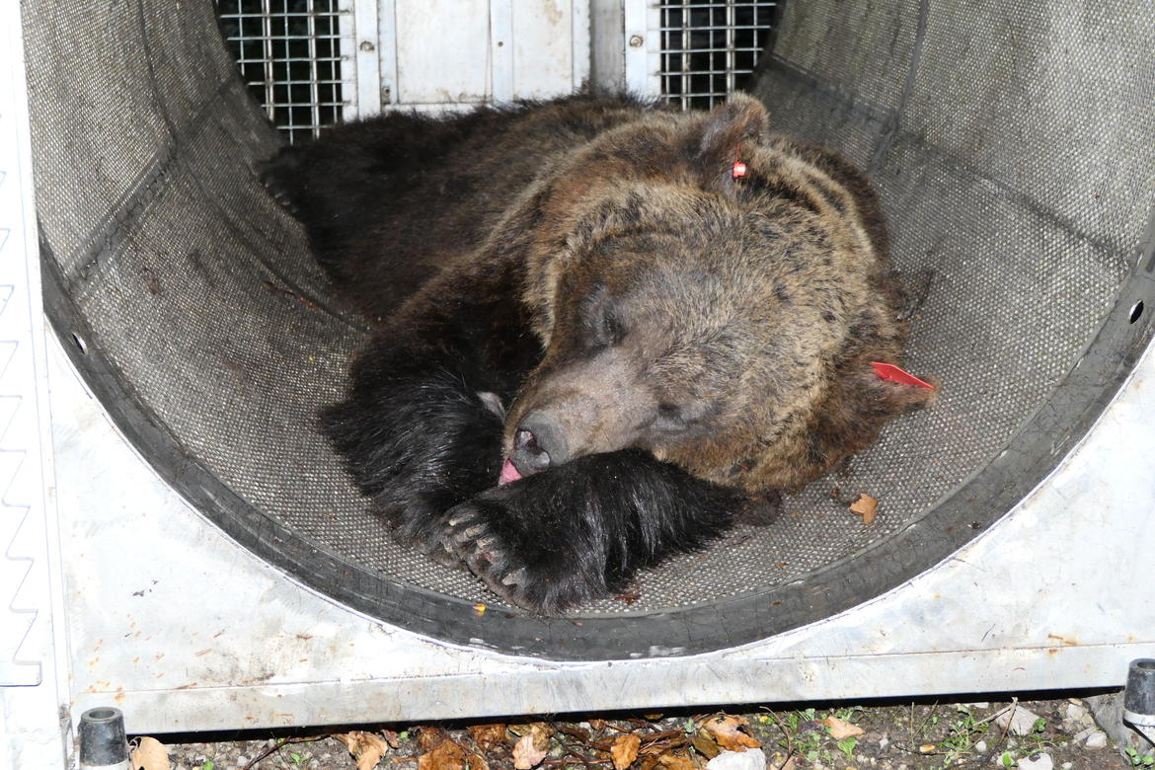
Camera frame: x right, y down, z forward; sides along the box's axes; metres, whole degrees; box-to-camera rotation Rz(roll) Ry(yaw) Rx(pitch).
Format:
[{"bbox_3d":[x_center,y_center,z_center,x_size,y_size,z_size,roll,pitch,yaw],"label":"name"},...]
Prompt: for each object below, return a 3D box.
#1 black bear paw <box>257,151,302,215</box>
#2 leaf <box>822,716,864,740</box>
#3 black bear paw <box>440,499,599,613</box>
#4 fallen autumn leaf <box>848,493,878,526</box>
[{"bbox_3d":[-0.449,-0.309,3.240,0.092,0.058,0.090,37,19,15],"label":"black bear paw"},{"bbox_3d":[0.250,0.324,2.000,0.036,0.014,0.042,-7,20,-18],"label":"leaf"},{"bbox_3d":[-0.051,0.153,1.947,0.125,0.060,0.112,-17,37,-15],"label":"black bear paw"},{"bbox_3d":[0.268,0.116,1.979,0.032,0.016,0.042,-28,22,13],"label":"fallen autumn leaf"}]

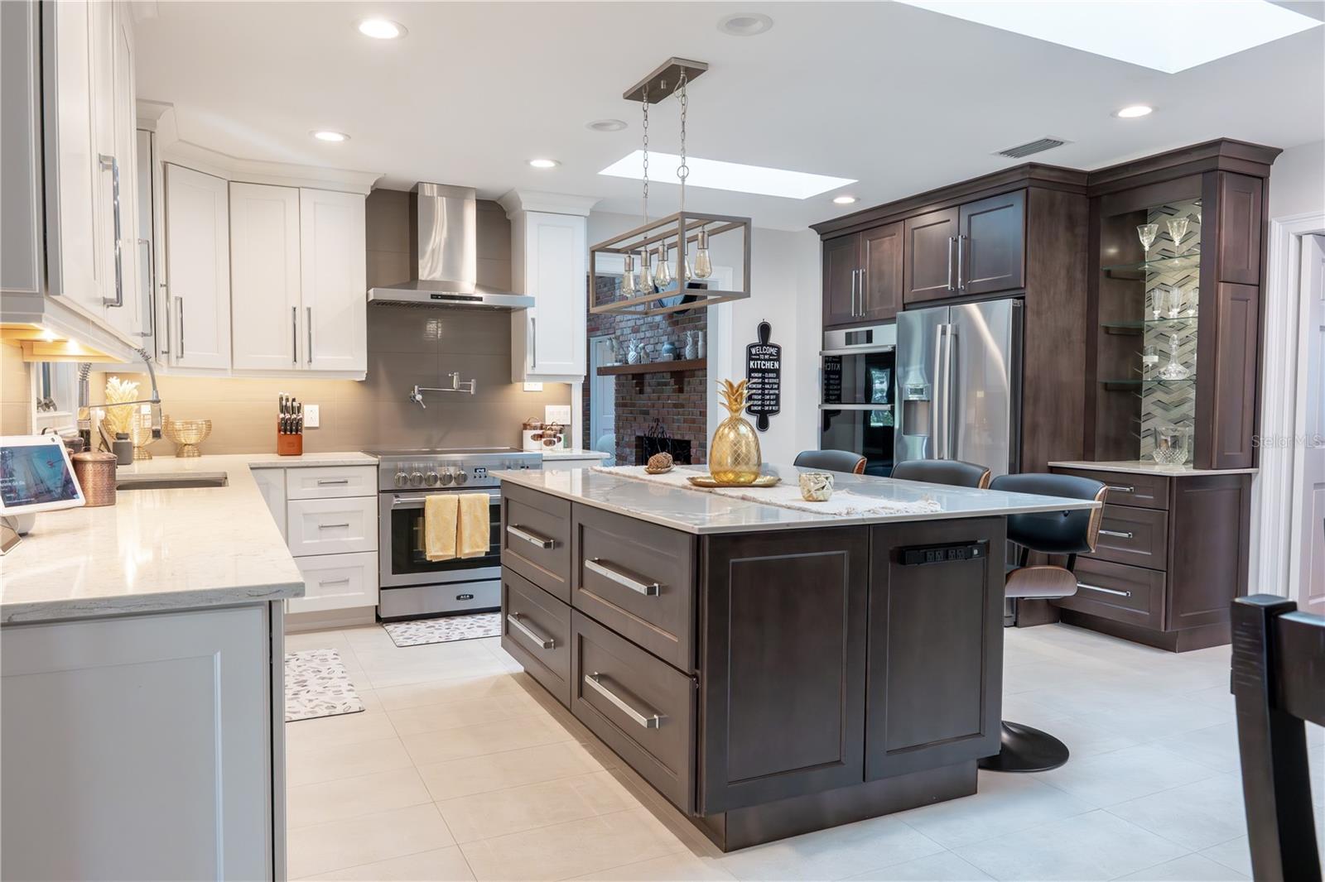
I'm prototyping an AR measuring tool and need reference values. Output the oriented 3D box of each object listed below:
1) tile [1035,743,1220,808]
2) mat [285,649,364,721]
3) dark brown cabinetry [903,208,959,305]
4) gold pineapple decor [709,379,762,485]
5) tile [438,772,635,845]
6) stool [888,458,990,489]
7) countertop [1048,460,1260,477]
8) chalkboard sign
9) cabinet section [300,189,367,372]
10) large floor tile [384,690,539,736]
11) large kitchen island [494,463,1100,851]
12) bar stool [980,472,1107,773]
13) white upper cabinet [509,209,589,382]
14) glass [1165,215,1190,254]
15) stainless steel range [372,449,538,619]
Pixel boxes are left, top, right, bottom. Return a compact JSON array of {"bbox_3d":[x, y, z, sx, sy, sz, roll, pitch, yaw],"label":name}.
[{"bbox_3d":[1.551,1.124,3.096,0.606,0.010,0.302,-1,3,-26],"label":"tile"},{"bbox_3d":[-1.622,1.054,4.017,0.495,0.010,0.995,-1,3,-26],"label":"mat"},{"bbox_3d":[1.867,-1.135,5.761,0.500,0.515,0.475,-1,3,-26],"label":"dark brown cabinetry"},{"bbox_3d":[0.284,-0.039,3.551,0.205,0.396,0.205,0,3,0],"label":"gold pineapple decor"},{"bbox_3d":[-0.360,1.116,2.826,0.610,0.010,0.305,-1,3,-26],"label":"tile"},{"bbox_3d":[1.021,0.584,3.821,0.530,0.980,0.520,-1,3,-26],"label":"stool"},{"bbox_3d":[2.647,0.144,4.969,0.705,0.024,0.732,-1,3,-26],"label":"countertop"},{"bbox_3d":[0.745,-0.467,6.736,0.308,0.805,0.017,-1,3,-26],"label":"chalkboard sign"},{"bbox_3d":[-1.915,-0.900,5.311,0.350,0.997,0.327,-1,3,-26],"label":"cabinet section"},{"bbox_3d":[-0.770,1.083,3.655,0.591,0.010,0.298,-1,3,-26],"label":"large floor tile"},{"bbox_3d":[0.333,0.628,3.631,1.515,0.917,1.990,-1,3,-26],"label":"large kitchen island"},{"bbox_3d":[1.239,0.615,3.299,0.480,0.985,0.485,-1,3,-26],"label":"bar stool"},{"bbox_3d":[-0.700,-0.869,5.699,0.378,1.006,0.330,-1,3,-26],"label":"white upper cabinet"},{"bbox_3d":[2.772,-1.078,4.948,0.105,0.239,0.105,-1,3,-26],"label":"glass"},{"bbox_3d":[-1.241,0.531,5.426,0.915,0.930,0.710,-1,3,-26],"label":"stainless steel range"}]

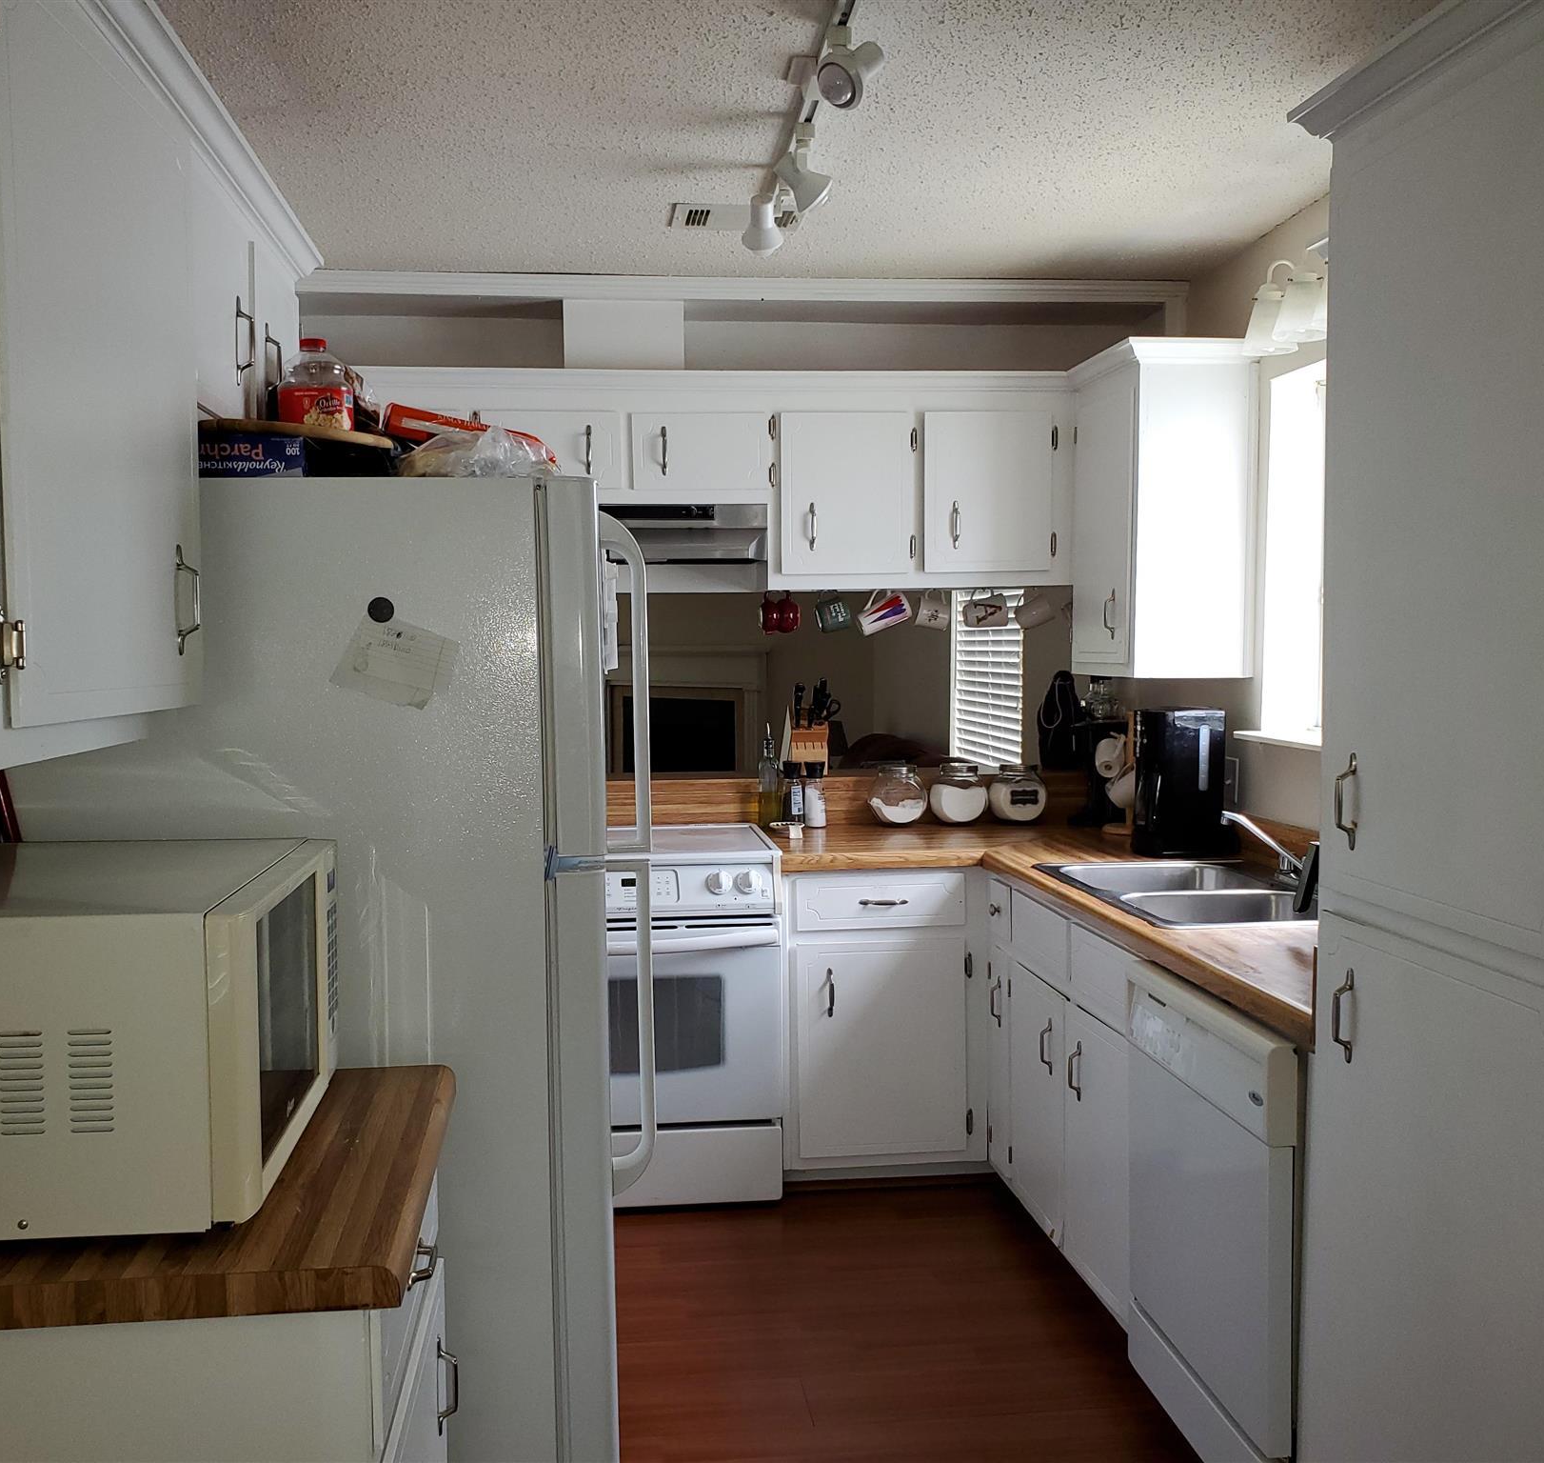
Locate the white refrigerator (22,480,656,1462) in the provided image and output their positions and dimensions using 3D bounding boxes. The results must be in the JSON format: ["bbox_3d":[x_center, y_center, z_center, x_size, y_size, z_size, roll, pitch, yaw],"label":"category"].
[{"bbox_3d":[-0.610,0.491,2.291,0.805,1.673,0.765,-1,4,-8],"label":"white refrigerator"}]

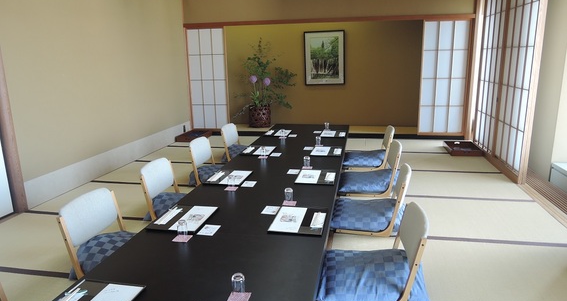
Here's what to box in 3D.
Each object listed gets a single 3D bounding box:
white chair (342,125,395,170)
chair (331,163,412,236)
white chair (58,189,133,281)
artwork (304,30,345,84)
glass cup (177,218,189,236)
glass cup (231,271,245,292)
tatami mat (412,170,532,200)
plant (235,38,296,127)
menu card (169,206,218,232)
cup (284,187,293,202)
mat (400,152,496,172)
[{"bbox_3d":[1.043,-0.066,4.884,0.590,0.500,0.490,1,14,11],"label":"white chair"},{"bbox_3d":[0.693,0.348,3.173,0.590,0.500,0.490,1,14,11],"label":"chair"},{"bbox_3d":[-1.031,0.523,2.562,0.590,0.510,0.490,1,14,11],"label":"white chair"},{"bbox_3d":[0.739,-1.635,7.010,0.715,0.935,0.030,2,14,11],"label":"artwork"},{"bbox_3d":[-0.569,0.443,2.233,0.058,0.078,0.058,-1,14,0],"label":"glass cup"},{"bbox_3d":[-0.187,0.575,1.653,0.057,0.092,0.057,-1,13,0],"label":"glass cup"},{"bbox_3d":[1.561,0.373,4.277,1.818,0.045,0.912,2,14,11],"label":"tatami mat"},{"bbox_3d":[-0.347,-1.184,6.986,1.160,1.580,0.750,1,14,11],"label":"plant"},{"bbox_3d":[-0.548,0.420,2.434,0.170,0.006,0.370,2,14,11],"label":"menu card"},{"bbox_3d":[0.041,0.318,2.712,0.057,0.092,0.057,1,14,11],"label":"cup"},{"bbox_3d":[1.738,0.161,5.142,1.822,0.045,0.907,2,14,11],"label":"mat"}]

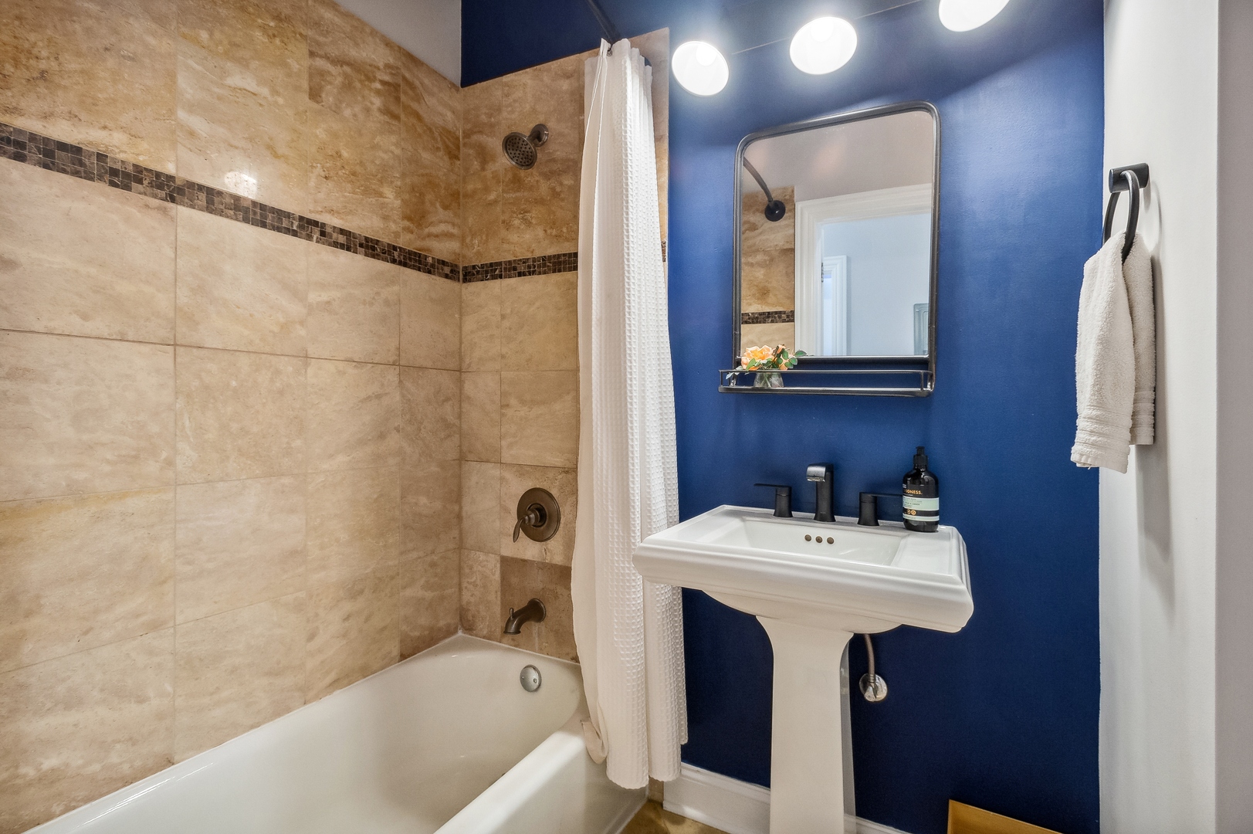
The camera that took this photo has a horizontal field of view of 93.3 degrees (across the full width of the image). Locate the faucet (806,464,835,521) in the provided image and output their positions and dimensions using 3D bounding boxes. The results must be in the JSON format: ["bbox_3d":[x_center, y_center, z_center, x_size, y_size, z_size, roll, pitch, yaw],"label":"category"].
[{"bbox_3d":[0.457,0.176,1.375,0.050,0.140,0.155,1,0,28],"label":"faucet"}]

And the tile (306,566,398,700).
[{"bbox_3d":[-0.781,0.606,1.697,0.014,0.298,0.302,1,0,28],"label":"tile"}]

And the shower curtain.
[{"bbox_3d":[0.013,-0.016,1.626,0.240,2.000,0.210,1,1,28],"label":"shower curtain"}]

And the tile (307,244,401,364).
[{"bbox_3d":[-0.776,-0.310,1.696,0.010,0.304,0.302,1,1,28],"label":"tile"}]

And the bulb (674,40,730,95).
[{"bbox_3d":[0.179,-0.847,1.435,0.130,0.120,0.130,1,0,0],"label":"bulb"}]

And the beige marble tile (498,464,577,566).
[{"bbox_3d":[-0.285,0.305,1.914,0.299,0.303,0.014,1,0,28],"label":"beige marble tile"}]

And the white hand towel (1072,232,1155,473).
[{"bbox_3d":[0.817,-0.109,1.005,0.090,0.400,0.160,1,1,28],"label":"white hand towel"}]

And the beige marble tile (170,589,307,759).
[{"bbox_3d":[-0.922,0.606,1.427,0.014,0.298,0.300,1,0,28],"label":"beige marble tile"}]

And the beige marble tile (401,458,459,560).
[{"bbox_3d":[-0.651,0.304,1.955,0.010,0.306,0.264,1,1,28],"label":"beige marble tile"}]

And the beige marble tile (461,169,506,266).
[{"bbox_3d":[-0.490,-0.674,2.022,0.174,0.302,0.014,1,0,28],"label":"beige marble tile"}]

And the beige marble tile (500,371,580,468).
[{"bbox_3d":[-0.284,0.001,1.918,0.302,0.305,0.010,1,1,28],"label":"beige marble tile"}]

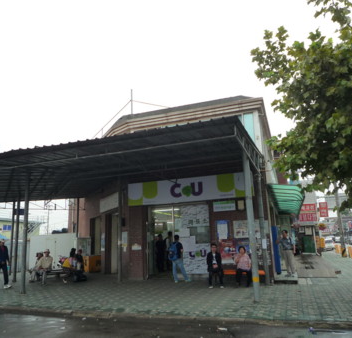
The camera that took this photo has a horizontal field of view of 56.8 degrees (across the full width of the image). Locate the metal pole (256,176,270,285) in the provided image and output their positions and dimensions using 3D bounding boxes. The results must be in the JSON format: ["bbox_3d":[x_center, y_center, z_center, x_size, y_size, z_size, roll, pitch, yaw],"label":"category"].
[{"bbox_3d":[2.800,1.854,10.513,0.130,3.600,0.130,-6,-12,19],"label":"metal pole"}]

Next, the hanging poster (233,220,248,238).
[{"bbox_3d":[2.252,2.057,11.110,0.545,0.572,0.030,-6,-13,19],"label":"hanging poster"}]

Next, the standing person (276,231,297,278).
[{"bbox_3d":[4.008,2.981,11.670,0.620,1.630,0.480,-8,-13,26],"label":"standing person"}]

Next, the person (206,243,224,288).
[{"bbox_3d":[1.292,3.131,10.681,0.500,1.340,0.680,-5,-12,16],"label":"person"}]

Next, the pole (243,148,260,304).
[{"bbox_3d":[1.901,1.358,8.245,0.150,3.779,0.150,-6,-13,19],"label":"pole"}]

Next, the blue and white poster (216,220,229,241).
[{"bbox_3d":[1.592,2.102,11.132,0.410,0.680,0.030,-6,-12,19],"label":"blue and white poster"}]

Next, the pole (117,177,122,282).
[{"bbox_3d":[-2.157,2.351,12.664,0.100,3.904,0.100,-7,-13,22],"label":"pole"}]

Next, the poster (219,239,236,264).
[{"bbox_3d":[1.832,2.896,11.362,0.550,0.790,0.020,-7,-13,22],"label":"poster"}]

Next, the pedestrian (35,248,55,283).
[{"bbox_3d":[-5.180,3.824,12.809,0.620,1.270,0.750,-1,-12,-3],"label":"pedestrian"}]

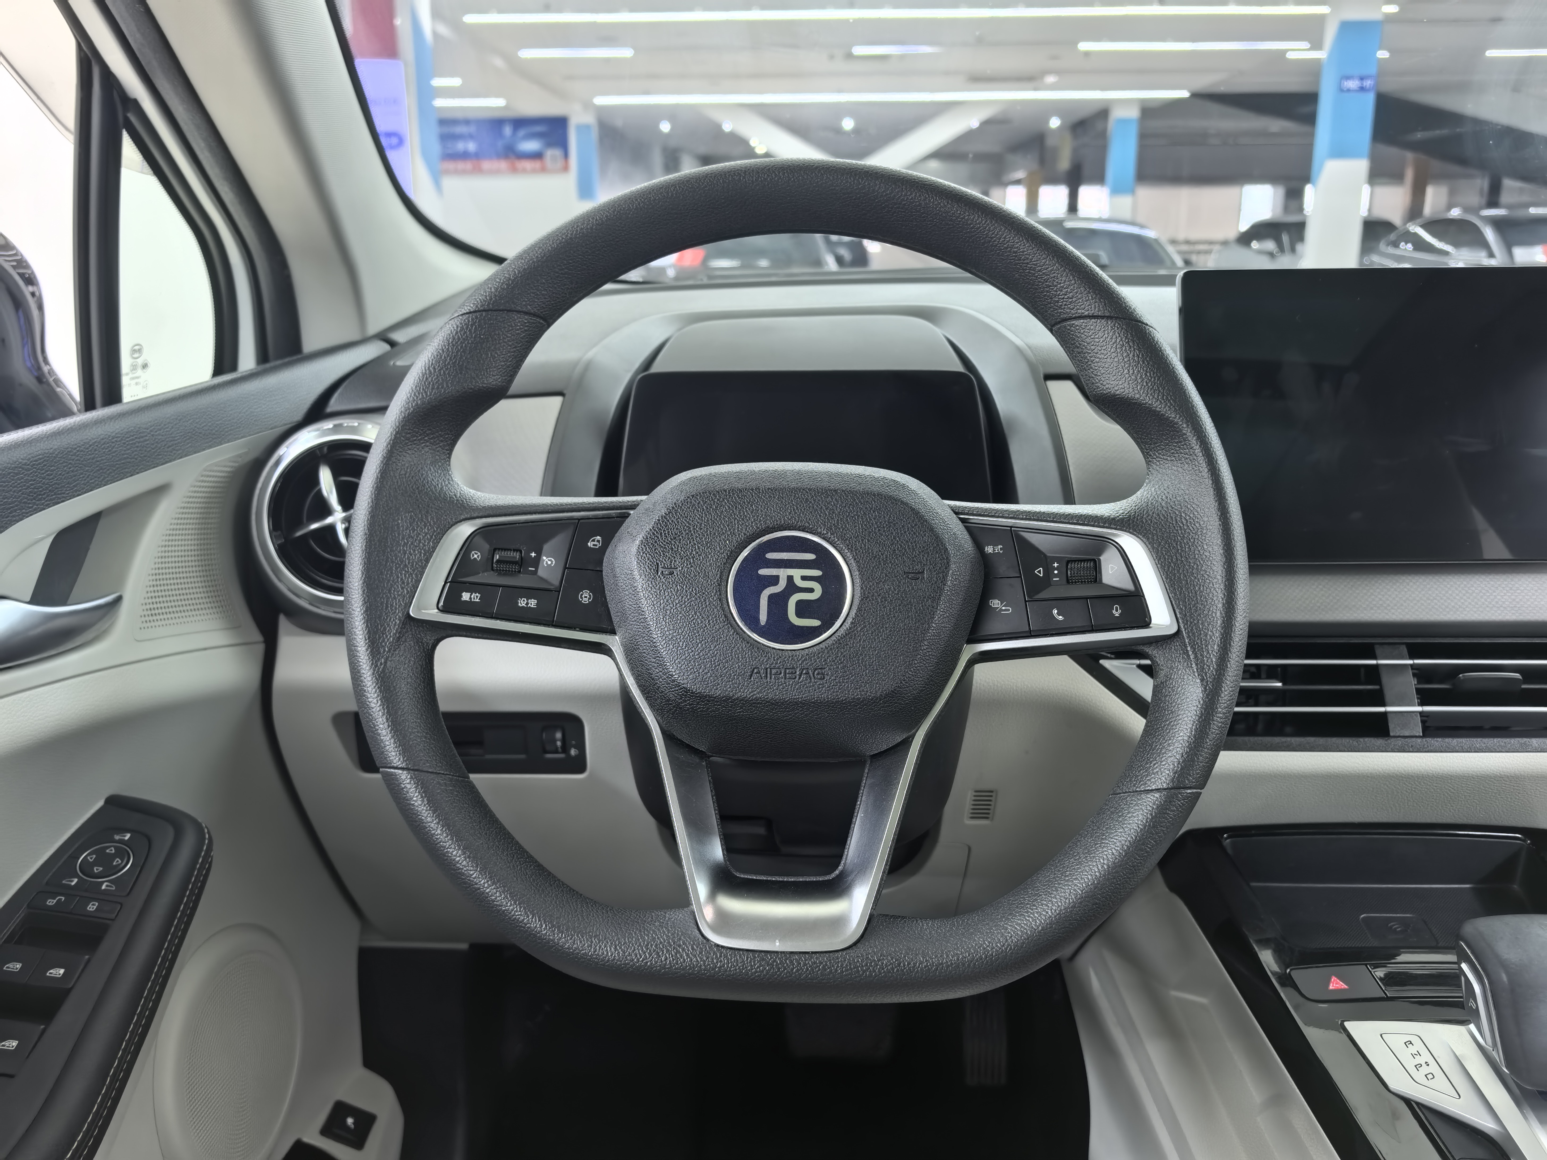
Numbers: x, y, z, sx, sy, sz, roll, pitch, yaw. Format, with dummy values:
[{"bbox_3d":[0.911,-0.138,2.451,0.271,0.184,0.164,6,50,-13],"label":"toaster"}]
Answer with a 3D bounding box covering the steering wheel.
[{"bbox_3d":[0.008,-0.006,0.535,0.374,0.360,0.100,1,-14,2],"label":"steering wheel"}]

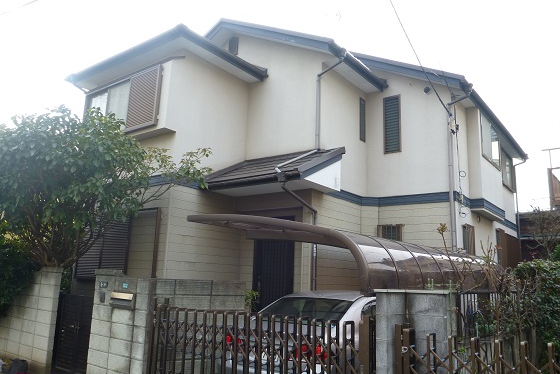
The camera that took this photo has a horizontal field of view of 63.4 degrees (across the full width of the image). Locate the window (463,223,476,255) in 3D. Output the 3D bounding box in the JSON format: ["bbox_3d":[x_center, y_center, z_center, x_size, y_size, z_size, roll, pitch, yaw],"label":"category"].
[{"bbox_3d":[3.936,1.220,9.346,0.110,0.850,0.650,-6,-13,36],"label":"window"}]

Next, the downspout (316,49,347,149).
[{"bbox_3d":[0.944,-1.621,8.378,0.600,1.830,0.100,-6,-14,36],"label":"downspout"}]

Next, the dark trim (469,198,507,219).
[{"bbox_3d":[4.634,0.522,10.011,0.310,0.210,2.070,-6,-14,36],"label":"dark trim"}]

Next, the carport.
[{"bbox_3d":[1.366,1.115,6.580,2.510,0.990,5.060,-7,-14,38],"label":"carport"}]

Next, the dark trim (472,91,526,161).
[{"bbox_3d":[5.549,-1.376,11.234,0.150,0.160,5.850,-6,-14,36],"label":"dark trim"}]

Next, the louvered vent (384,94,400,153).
[{"bbox_3d":[2.370,-1.324,9.560,0.385,1.260,0.080,-6,-14,36],"label":"louvered vent"}]

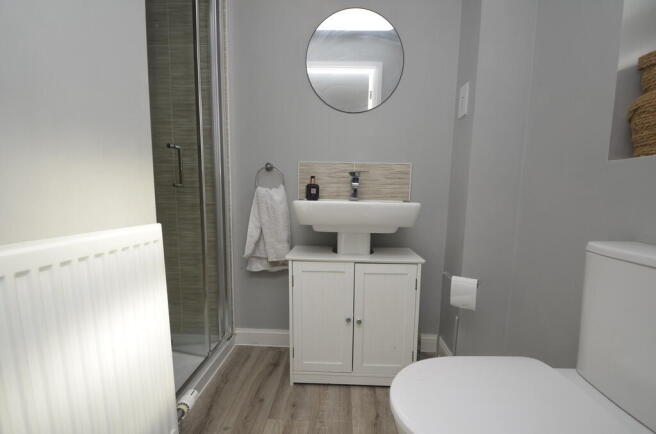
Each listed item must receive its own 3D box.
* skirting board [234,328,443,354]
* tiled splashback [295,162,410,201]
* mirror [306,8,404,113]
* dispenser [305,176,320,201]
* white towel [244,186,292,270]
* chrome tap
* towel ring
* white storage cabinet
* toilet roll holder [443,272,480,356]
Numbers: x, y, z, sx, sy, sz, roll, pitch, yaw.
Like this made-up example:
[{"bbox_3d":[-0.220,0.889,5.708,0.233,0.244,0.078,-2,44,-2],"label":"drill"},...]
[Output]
[{"bbox_3d":[0.044,0.698,1.549,1.148,0.102,0.017,1,6,2],"label":"skirting board"},{"bbox_3d":[0.140,-0.187,1.448,0.592,0.204,0.012,1,6,2],"label":"tiled splashback"},{"bbox_3d":[0.137,-0.781,1.378,0.496,0.496,0.022,1,6,2],"label":"mirror"},{"bbox_3d":[-0.075,-0.143,1.381,0.066,0.120,0.050,1,6,2],"label":"dispenser"},{"bbox_3d":[-0.316,0.066,1.435,0.242,0.458,0.095,1,6,2],"label":"white towel"},{"bbox_3d":[0.132,-0.148,1.328,0.060,0.140,0.130,1,6,2],"label":"chrome tap"},{"bbox_3d":[-0.302,-0.194,1.436,0.158,0.172,0.065,1,6,2],"label":"towel ring"},{"bbox_3d":[0.118,0.469,1.347,0.607,0.605,0.278,1,6,2],"label":"white storage cabinet"},{"bbox_3d":[0.585,0.527,1.241,0.160,0.530,0.145,4,7,22],"label":"toilet roll holder"}]

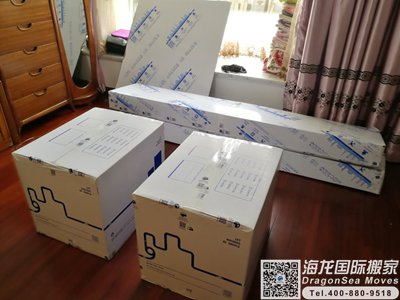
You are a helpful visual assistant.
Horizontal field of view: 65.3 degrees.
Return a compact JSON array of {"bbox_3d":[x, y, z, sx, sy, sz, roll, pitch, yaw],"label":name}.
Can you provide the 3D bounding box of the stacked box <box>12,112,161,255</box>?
[{"bbox_3d":[-0.543,0.146,1.741,0.477,0.497,0.602,13,32,18],"label":"stacked box"}]

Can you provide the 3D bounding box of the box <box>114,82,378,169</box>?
[{"bbox_3d":[0.259,-0.243,2.442,2.082,0.162,0.293,14,32,20],"label":"box"}]

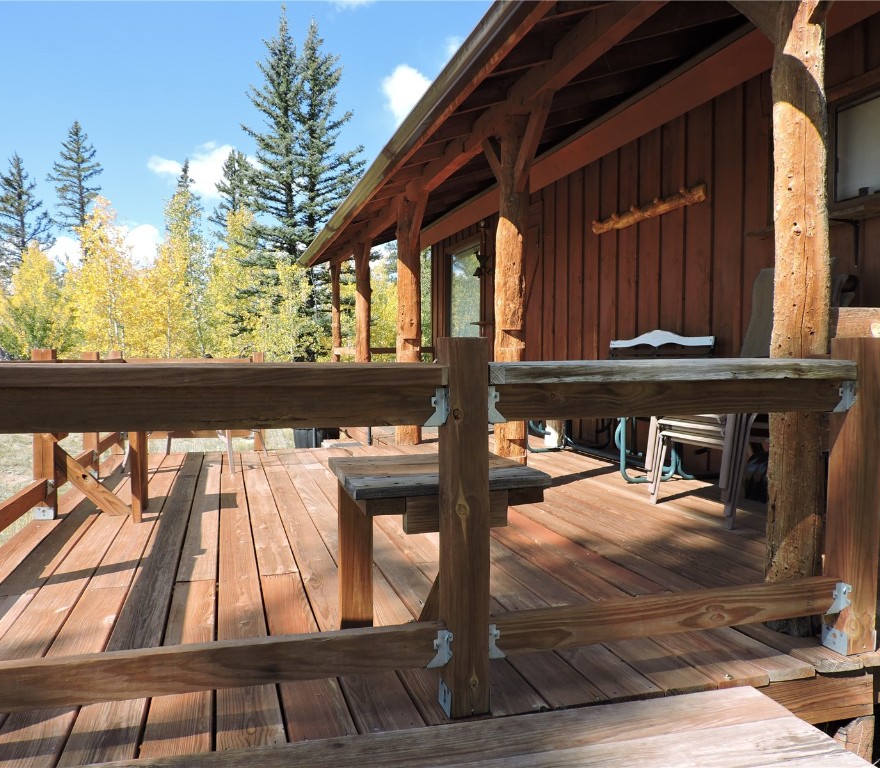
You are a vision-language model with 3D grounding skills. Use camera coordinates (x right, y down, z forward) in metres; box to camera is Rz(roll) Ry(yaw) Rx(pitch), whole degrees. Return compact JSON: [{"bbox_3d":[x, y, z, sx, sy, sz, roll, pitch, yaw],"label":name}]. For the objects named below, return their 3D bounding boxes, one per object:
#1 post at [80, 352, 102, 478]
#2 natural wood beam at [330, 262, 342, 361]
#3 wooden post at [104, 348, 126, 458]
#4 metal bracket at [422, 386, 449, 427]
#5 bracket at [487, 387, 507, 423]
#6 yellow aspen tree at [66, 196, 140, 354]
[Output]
[{"bbox_3d":[-2.264,0.203,4.622,0.089,0.830,0.089,-1,2,-17],"label":"post"},{"bbox_3d":[-1.561,-0.719,10.720,0.150,2.240,0.150,-1,2,-17],"label":"natural wood beam"},{"bbox_3d":[-2.623,0.161,5.781,0.089,0.830,0.089,-1,2,-17],"label":"wooden post"},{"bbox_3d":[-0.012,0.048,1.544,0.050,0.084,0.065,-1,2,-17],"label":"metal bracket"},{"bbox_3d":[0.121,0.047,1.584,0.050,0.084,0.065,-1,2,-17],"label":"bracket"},{"bbox_3d":[-9.450,-2.273,19.944,2.030,5.940,2.030,-1,2,-25],"label":"yellow aspen tree"}]

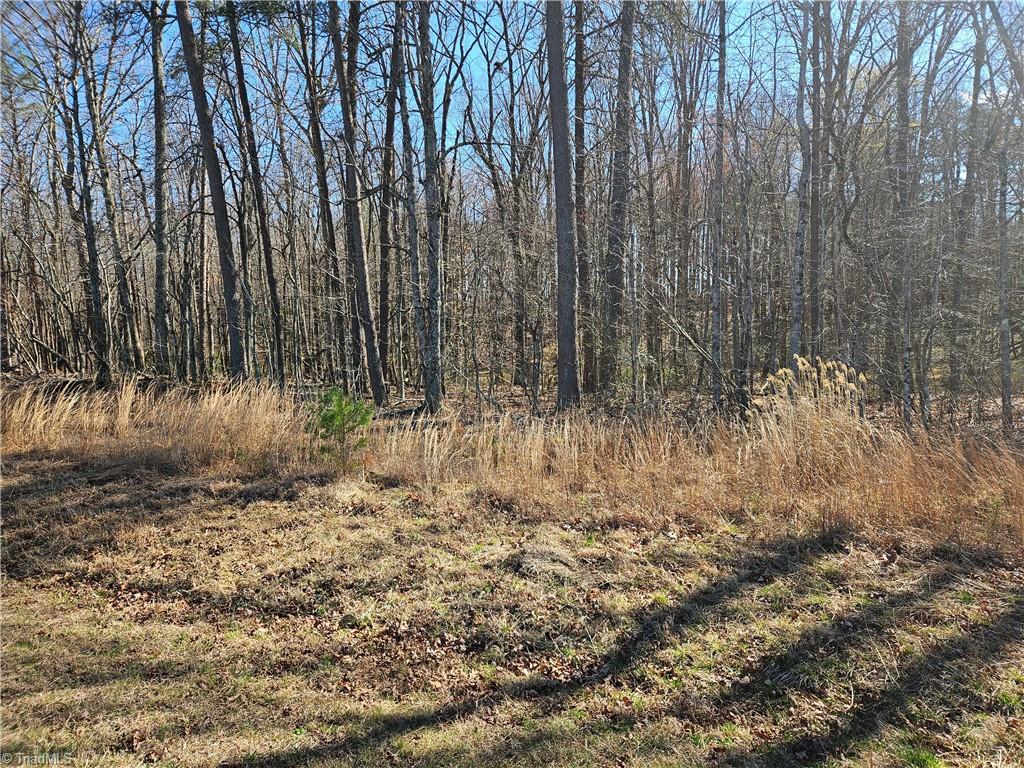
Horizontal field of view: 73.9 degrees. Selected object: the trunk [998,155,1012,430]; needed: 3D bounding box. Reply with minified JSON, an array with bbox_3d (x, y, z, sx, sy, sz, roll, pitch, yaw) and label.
[{"bbox_3d":[9.277,-1.706,12.790,0.170,5.370,0.170,-3,2,0],"label":"trunk"}]

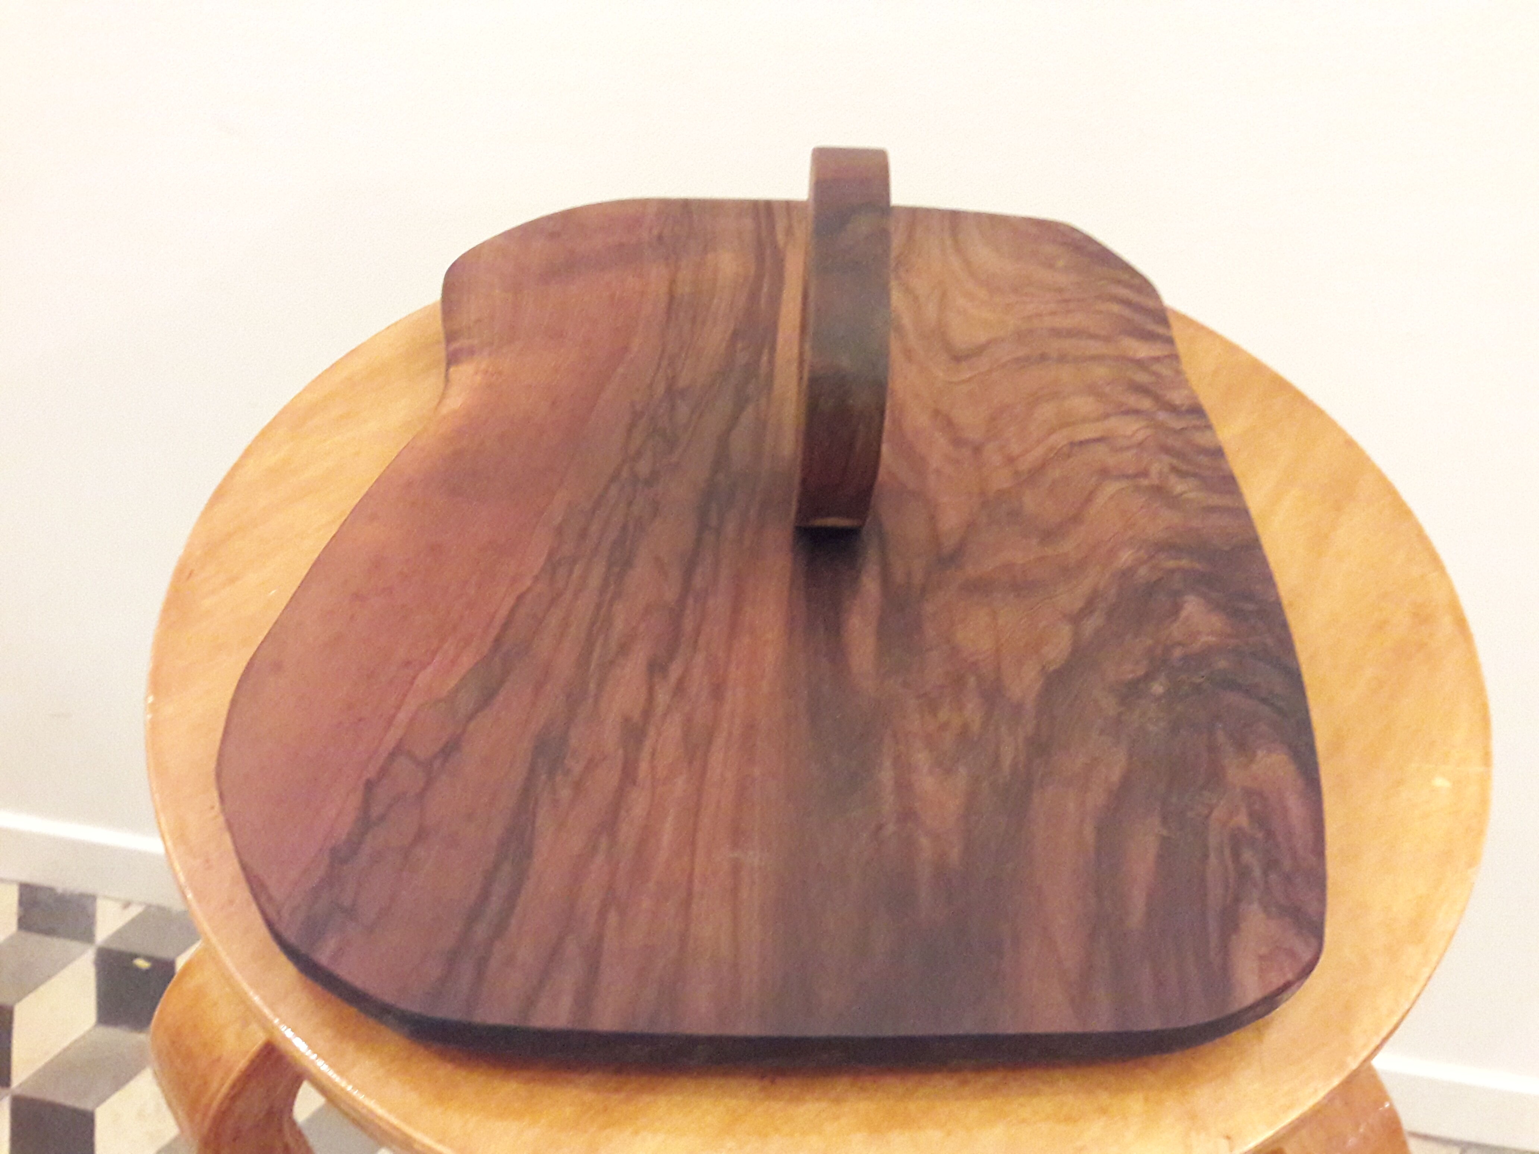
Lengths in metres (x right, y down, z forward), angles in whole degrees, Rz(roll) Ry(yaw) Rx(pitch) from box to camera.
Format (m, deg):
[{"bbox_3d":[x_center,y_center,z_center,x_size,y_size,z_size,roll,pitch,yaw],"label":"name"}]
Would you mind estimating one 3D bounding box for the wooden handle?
[{"bbox_3d":[0.020,-0.073,0.351,0.020,0.071,0.108,3,47,-1],"label":"wooden handle"}]

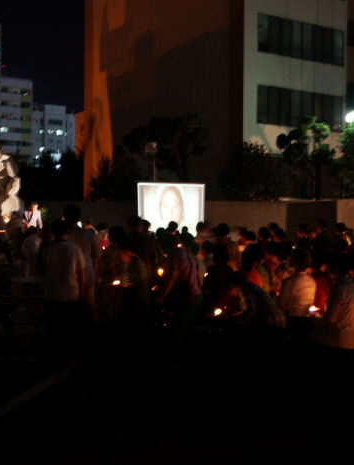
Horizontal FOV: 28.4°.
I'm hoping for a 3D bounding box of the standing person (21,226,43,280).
[{"bbox_3d":[-3.410,0.634,16.508,0.500,1.551,0.380,0,1,-20],"label":"standing person"}]

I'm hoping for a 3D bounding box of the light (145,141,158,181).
[{"bbox_3d":[-0.930,-1.565,25.017,0.430,3.414,0.430,0,1,0],"label":"light"}]

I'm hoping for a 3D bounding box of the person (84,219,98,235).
[{"bbox_3d":[-2.177,0.538,17.509,0.480,1.741,0.360,1,1,37],"label":"person"}]

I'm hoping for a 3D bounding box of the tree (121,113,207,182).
[{"bbox_3d":[-0.483,-2.254,27.024,3.300,4.760,3.000,0,1,0],"label":"tree"}]

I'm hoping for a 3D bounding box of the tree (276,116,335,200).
[{"bbox_3d":[4.411,-1.894,24.021,2.050,4.175,1.900,0,1,0],"label":"tree"}]

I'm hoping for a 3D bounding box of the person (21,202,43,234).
[{"bbox_3d":[-3.720,0.056,18.008,0.520,1.672,0.360,0,1,-3],"label":"person"}]

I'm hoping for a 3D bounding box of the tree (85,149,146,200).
[{"bbox_3d":[-2.287,-1.501,26.016,2.300,3.246,2.200,0,1,0],"label":"tree"}]

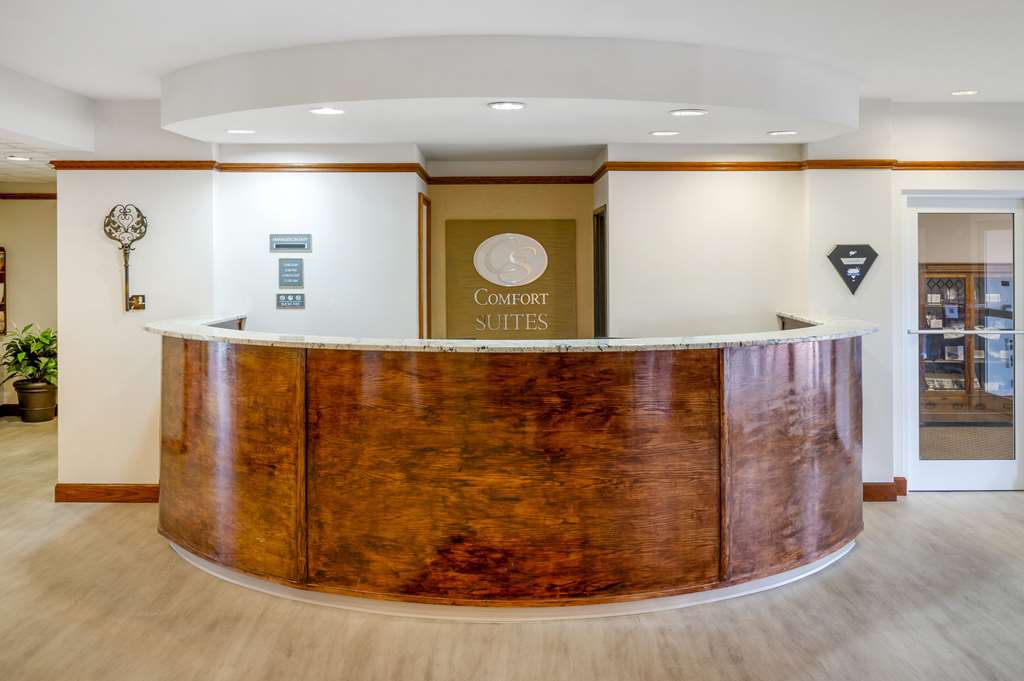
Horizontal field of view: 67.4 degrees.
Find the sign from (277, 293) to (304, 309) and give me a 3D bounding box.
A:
[{"bbox_3d":[-1.436,-0.253,4.985,0.186,0.100,0.015,0,3,0],"label":"sign"}]

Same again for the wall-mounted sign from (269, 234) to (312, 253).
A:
[{"bbox_3d":[-1.432,-0.628,4.985,0.275,0.120,0.017,0,3,0],"label":"wall-mounted sign"}]

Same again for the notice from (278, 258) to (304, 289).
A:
[{"bbox_3d":[-1.432,-0.432,4.985,0.164,0.197,0.015,0,3,0],"label":"notice"}]

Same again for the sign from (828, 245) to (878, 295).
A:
[{"bbox_3d":[2.176,-0.449,4.890,0.325,0.322,0.020,0,3,0],"label":"sign"}]

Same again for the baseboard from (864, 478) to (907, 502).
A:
[{"bbox_3d":[2.419,0.968,4.970,0.350,0.130,0.130,0,3,0],"label":"baseboard"}]

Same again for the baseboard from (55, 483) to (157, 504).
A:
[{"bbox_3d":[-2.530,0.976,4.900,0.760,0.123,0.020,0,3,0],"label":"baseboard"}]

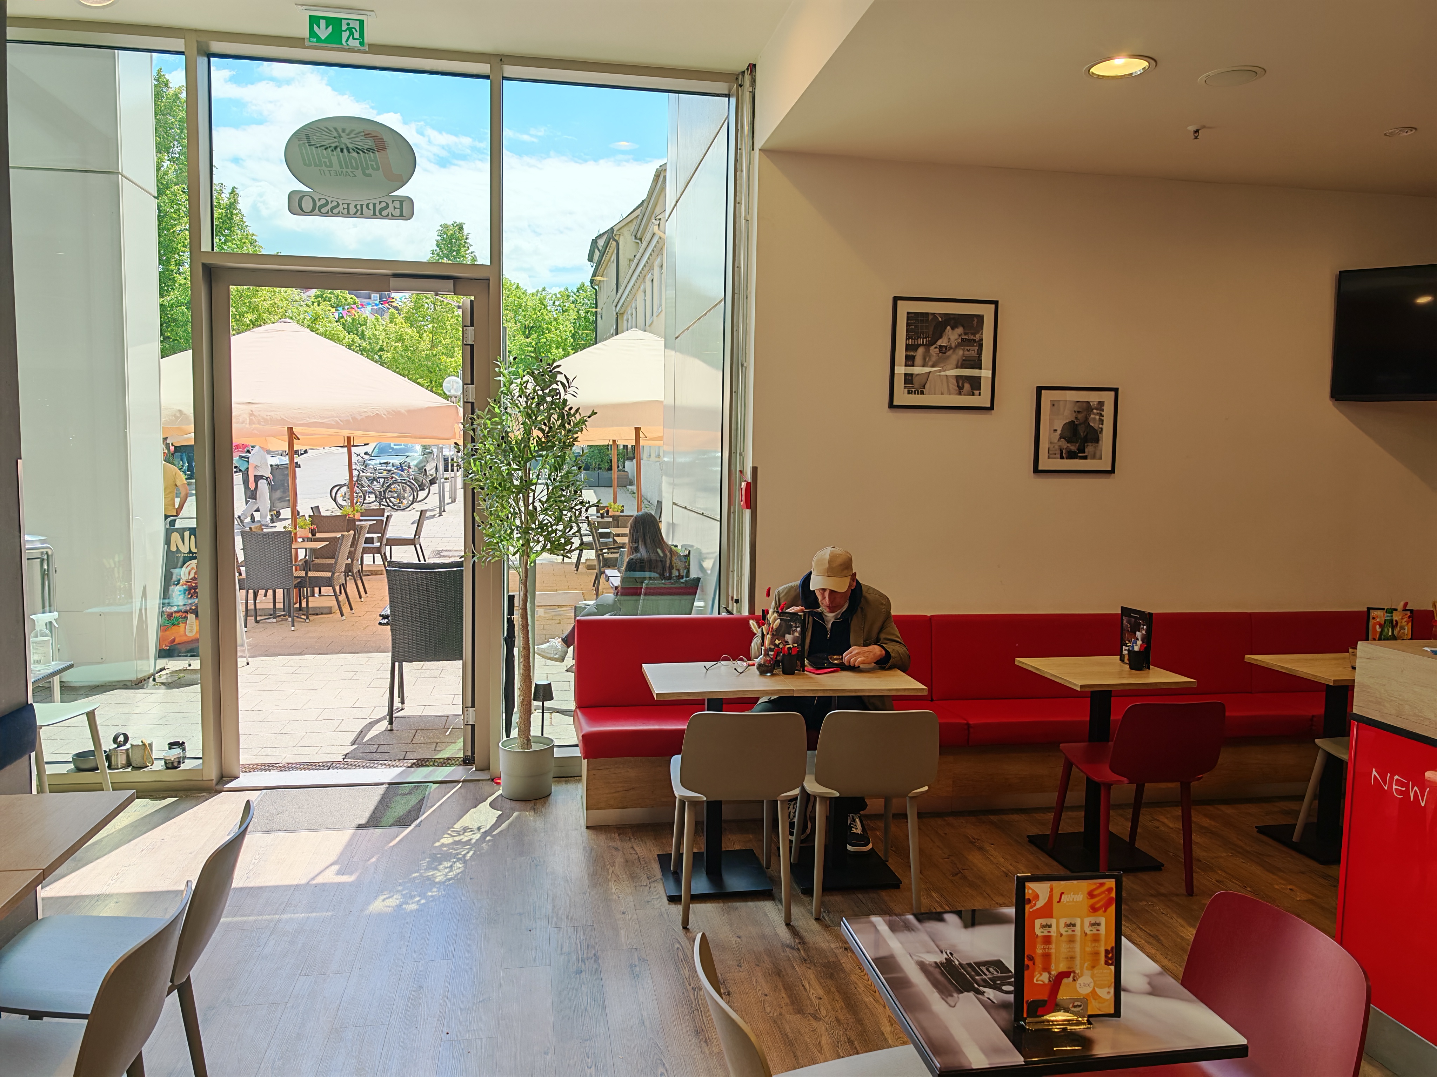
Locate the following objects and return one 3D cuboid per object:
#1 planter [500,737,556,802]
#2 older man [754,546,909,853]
[{"bbox_3d":[-0.899,1.077,4.687,0.253,0.236,0.253,0,5,-9],"label":"planter"},{"bbox_3d":[0.447,0.636,4.263,0.660,1.220,0.700,1,4,-5],"label":"older man"}]

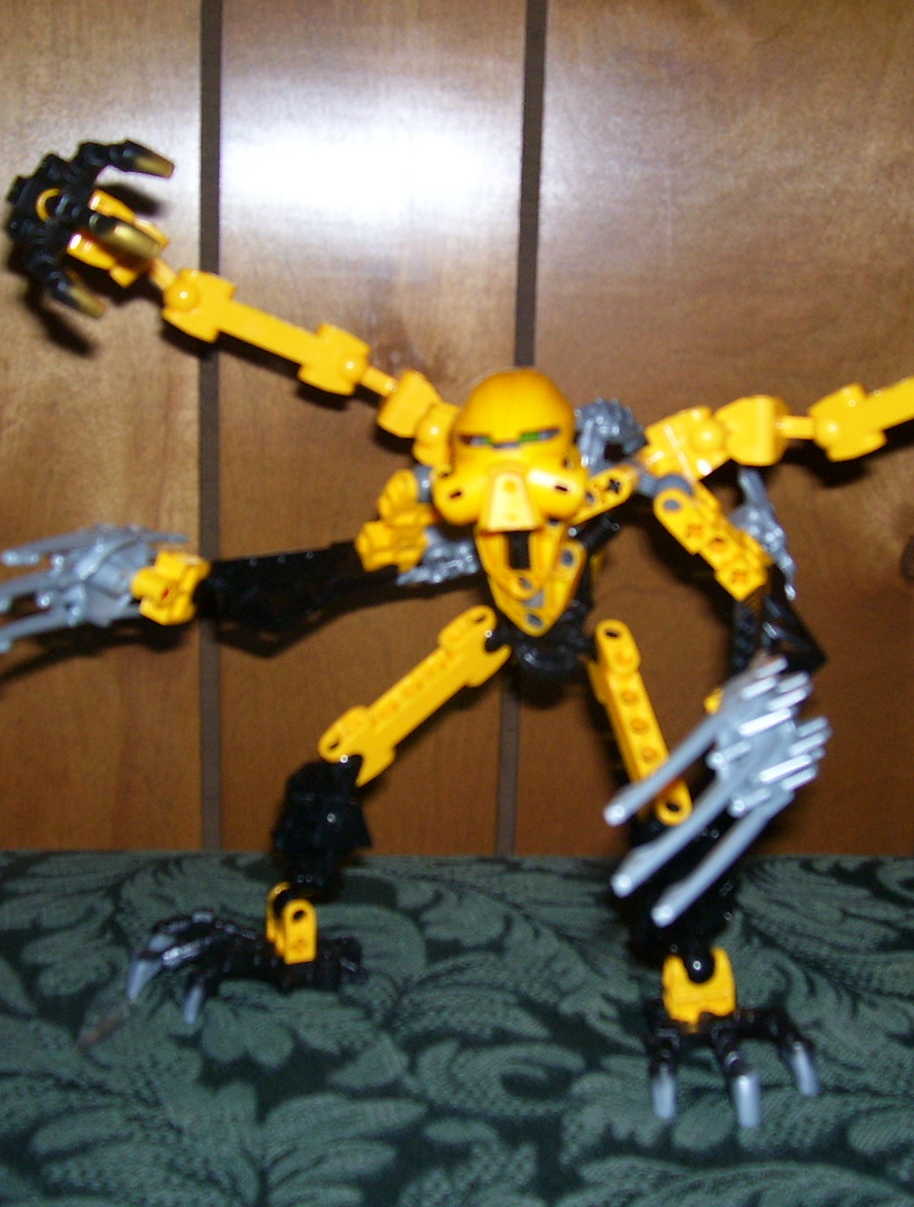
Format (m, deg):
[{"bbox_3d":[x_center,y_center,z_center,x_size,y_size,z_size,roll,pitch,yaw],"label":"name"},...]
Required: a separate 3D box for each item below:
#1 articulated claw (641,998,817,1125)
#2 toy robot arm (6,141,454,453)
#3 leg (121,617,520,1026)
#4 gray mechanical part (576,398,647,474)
[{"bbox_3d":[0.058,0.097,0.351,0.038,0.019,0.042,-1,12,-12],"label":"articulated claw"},{"bbox_3d":[-0.054,-0.077,0.400,0.133,0.042,0.054,26,0,-2],"label":"toy robot arm"},{"bbox_3d":[-0.033,0.048,0.388,0.092,0.093,0.037,0,12,-10],"label":"leg"},{"bbox_3d":[0.039,-0.042,0.403,0.020,0.021,0.020,1,12,-5],"label":"gray mechanical part"}]

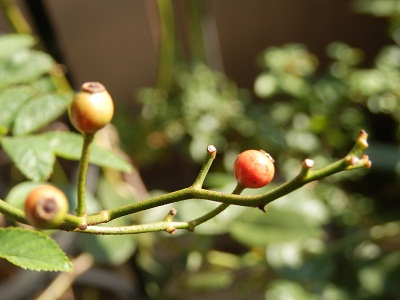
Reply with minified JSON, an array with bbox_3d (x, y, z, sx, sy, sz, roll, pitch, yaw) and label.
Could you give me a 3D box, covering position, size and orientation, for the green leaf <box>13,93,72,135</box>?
[{"bbox_3d":[-0.074,-0.017,0.360,0.018,0.035,0.007,50,-3,28],"label":"green leaf"}]

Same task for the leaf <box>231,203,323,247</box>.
[{"bbox_3d":[0.045,0.045,0.460,0.057,0.009,0.031,7,49,3],"label":"leaf"}]

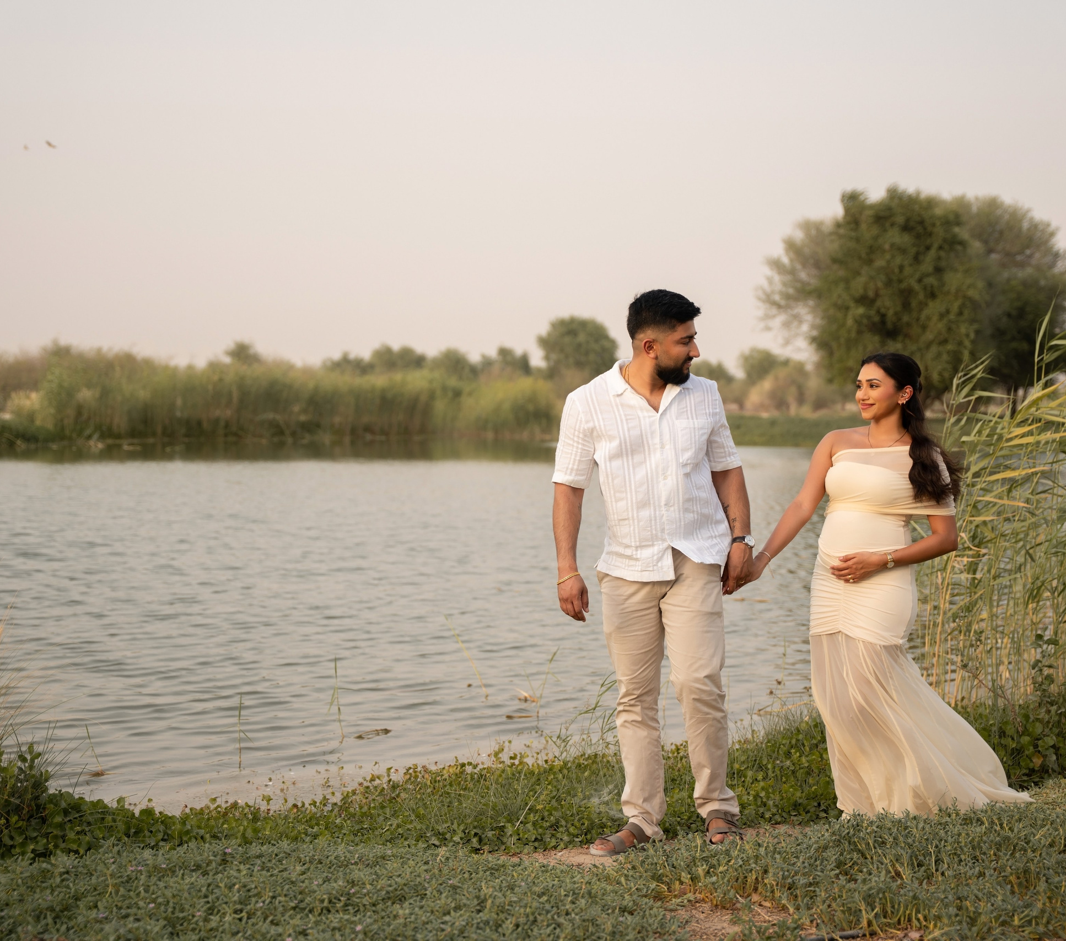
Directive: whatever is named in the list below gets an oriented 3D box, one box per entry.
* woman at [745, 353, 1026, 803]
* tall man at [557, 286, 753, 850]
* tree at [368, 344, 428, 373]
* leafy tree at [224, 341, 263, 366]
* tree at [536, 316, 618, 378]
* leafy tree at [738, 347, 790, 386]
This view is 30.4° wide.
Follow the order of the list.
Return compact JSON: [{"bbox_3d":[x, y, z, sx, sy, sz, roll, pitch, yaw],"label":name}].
[{"bbox_3d":[1.237,0.379,6.780,0.800,1.610,0.550,1,3,22],"label":"woman"},{"bbox_3d":[0.385,0.311,6.250,0.630,1.780,0.420,0,2,-6],"label":"tall man"},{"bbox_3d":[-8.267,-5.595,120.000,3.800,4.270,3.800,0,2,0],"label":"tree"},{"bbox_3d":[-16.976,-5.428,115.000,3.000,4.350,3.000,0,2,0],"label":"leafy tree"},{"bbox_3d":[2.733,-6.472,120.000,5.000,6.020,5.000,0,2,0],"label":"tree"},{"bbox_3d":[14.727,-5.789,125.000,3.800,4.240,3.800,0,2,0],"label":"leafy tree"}]

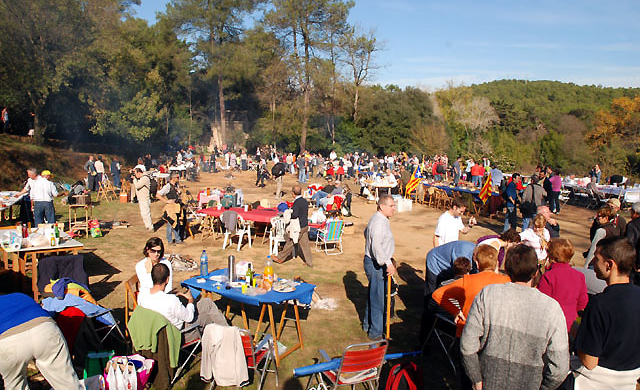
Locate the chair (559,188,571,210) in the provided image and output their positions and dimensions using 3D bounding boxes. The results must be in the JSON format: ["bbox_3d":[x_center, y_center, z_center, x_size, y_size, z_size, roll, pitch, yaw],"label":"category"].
[{"bbox_3d":[8.833,0.101,17.488,0.460,0.820,0.520,-6,8,-45],"label":"chair"}]

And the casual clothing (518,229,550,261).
[{"bbox_3d":[3.073,0.701,6.900,0.440,0.470,0.320,4,6,24],"label":"casual clothing"}]

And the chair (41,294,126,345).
[{"bbox_3d":[-2.400,1.336,4.870,0.600,0.780,0.600,2,5,28],"label":"chair"}]

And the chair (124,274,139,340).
[{"bbox_3d":[-1.840,1.335,5.400,0.500,0.800,0.450,3,6,11],"label":"chair"}]

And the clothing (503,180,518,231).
[{"bbox_3d":[5.458,0.319,13.800,0.380,1.450,0.450,3,6,17],"label":"clothing"}]

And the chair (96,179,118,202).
[{"bbox_3d":[-8.856,-0.170,20.020,0.600,0.850,0.480,3,7,30],"label":"chair"}]

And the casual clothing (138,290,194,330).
[{"bbox_3d":[-1.460,1.089,4.756,0.480,0.580,0.400,4,7,37],"label":"casual clothing"}]

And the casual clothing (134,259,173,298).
[{"bbox_3d":[-1.817,0.943,5.250,0.410,0.520,0.280,-2,7,-30],"label":"casual clothing"}]

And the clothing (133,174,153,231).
[{"bbox_3d":[-4.640,0.185,12.600,0.500,1.460,0.480,0,6,-17],"label":"clothing"}]

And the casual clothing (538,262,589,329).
[{"bbox_3d":[2.124,0.889,4.213,0.450,0.620,0.290,-1,6,-11],"label":"casual clothing"}]

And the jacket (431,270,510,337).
[{"bbox_3d":[1.102,0.818,3.500,0.560,0.510,0.330,1,5,12],"label":"jacket"}]

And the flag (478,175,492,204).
[{"bbox_3d":[5.641,-0.192,16.400,0.450,1.000,0.250,4,6,20],"label":"flag"}]

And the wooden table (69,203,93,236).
[{"bbox_3d":[-6.271,0.632,12.519,0.470,0.770,0.500,-1,6,-11],"label":"wooden table"}]

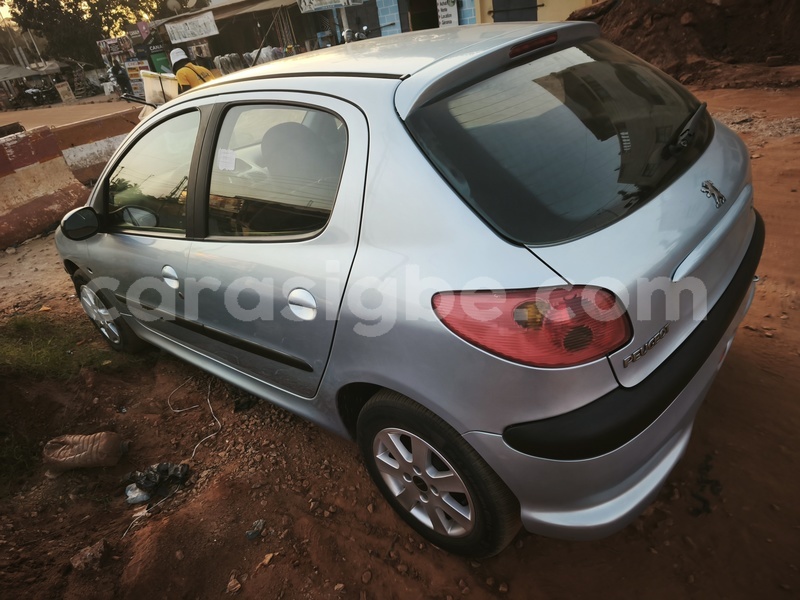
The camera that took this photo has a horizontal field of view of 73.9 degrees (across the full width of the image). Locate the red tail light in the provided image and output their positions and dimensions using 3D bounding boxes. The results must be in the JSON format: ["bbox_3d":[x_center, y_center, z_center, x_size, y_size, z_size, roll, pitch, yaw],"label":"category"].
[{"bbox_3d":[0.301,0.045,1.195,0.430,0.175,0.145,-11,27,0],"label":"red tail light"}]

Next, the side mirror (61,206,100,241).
[{"bbox_3d":[-1.391,-0.338,2.315,0.110,0.130,0.185,13,36,39],"label":"side mirror"}]

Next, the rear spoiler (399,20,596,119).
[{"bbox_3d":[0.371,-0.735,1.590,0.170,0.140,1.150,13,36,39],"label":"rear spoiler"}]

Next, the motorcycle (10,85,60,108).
[{"bbox_3d":[-17.145,-9.572,25.000,1.950,1.080,0.720,-1,28,14],"label":"motorcycle"}]

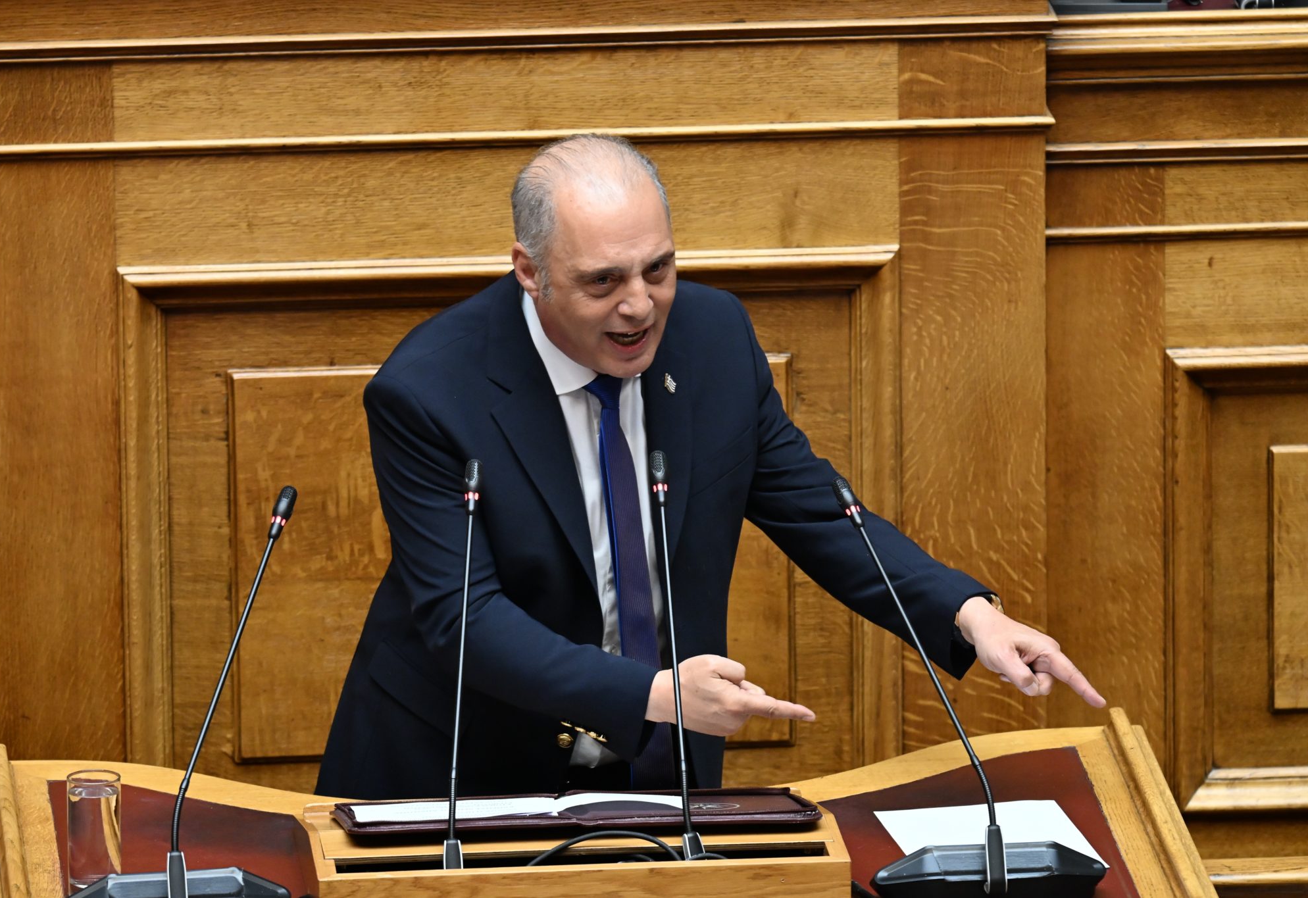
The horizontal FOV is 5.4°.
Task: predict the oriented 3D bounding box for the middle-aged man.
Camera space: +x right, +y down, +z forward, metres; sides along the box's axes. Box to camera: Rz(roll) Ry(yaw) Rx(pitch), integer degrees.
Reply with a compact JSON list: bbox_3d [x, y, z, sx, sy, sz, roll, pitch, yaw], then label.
[{"bbox_3d":[0.065,0.444,15.730,0.760,1.680,0.700,-7,16,-21],"label":"middle-aged man"}]

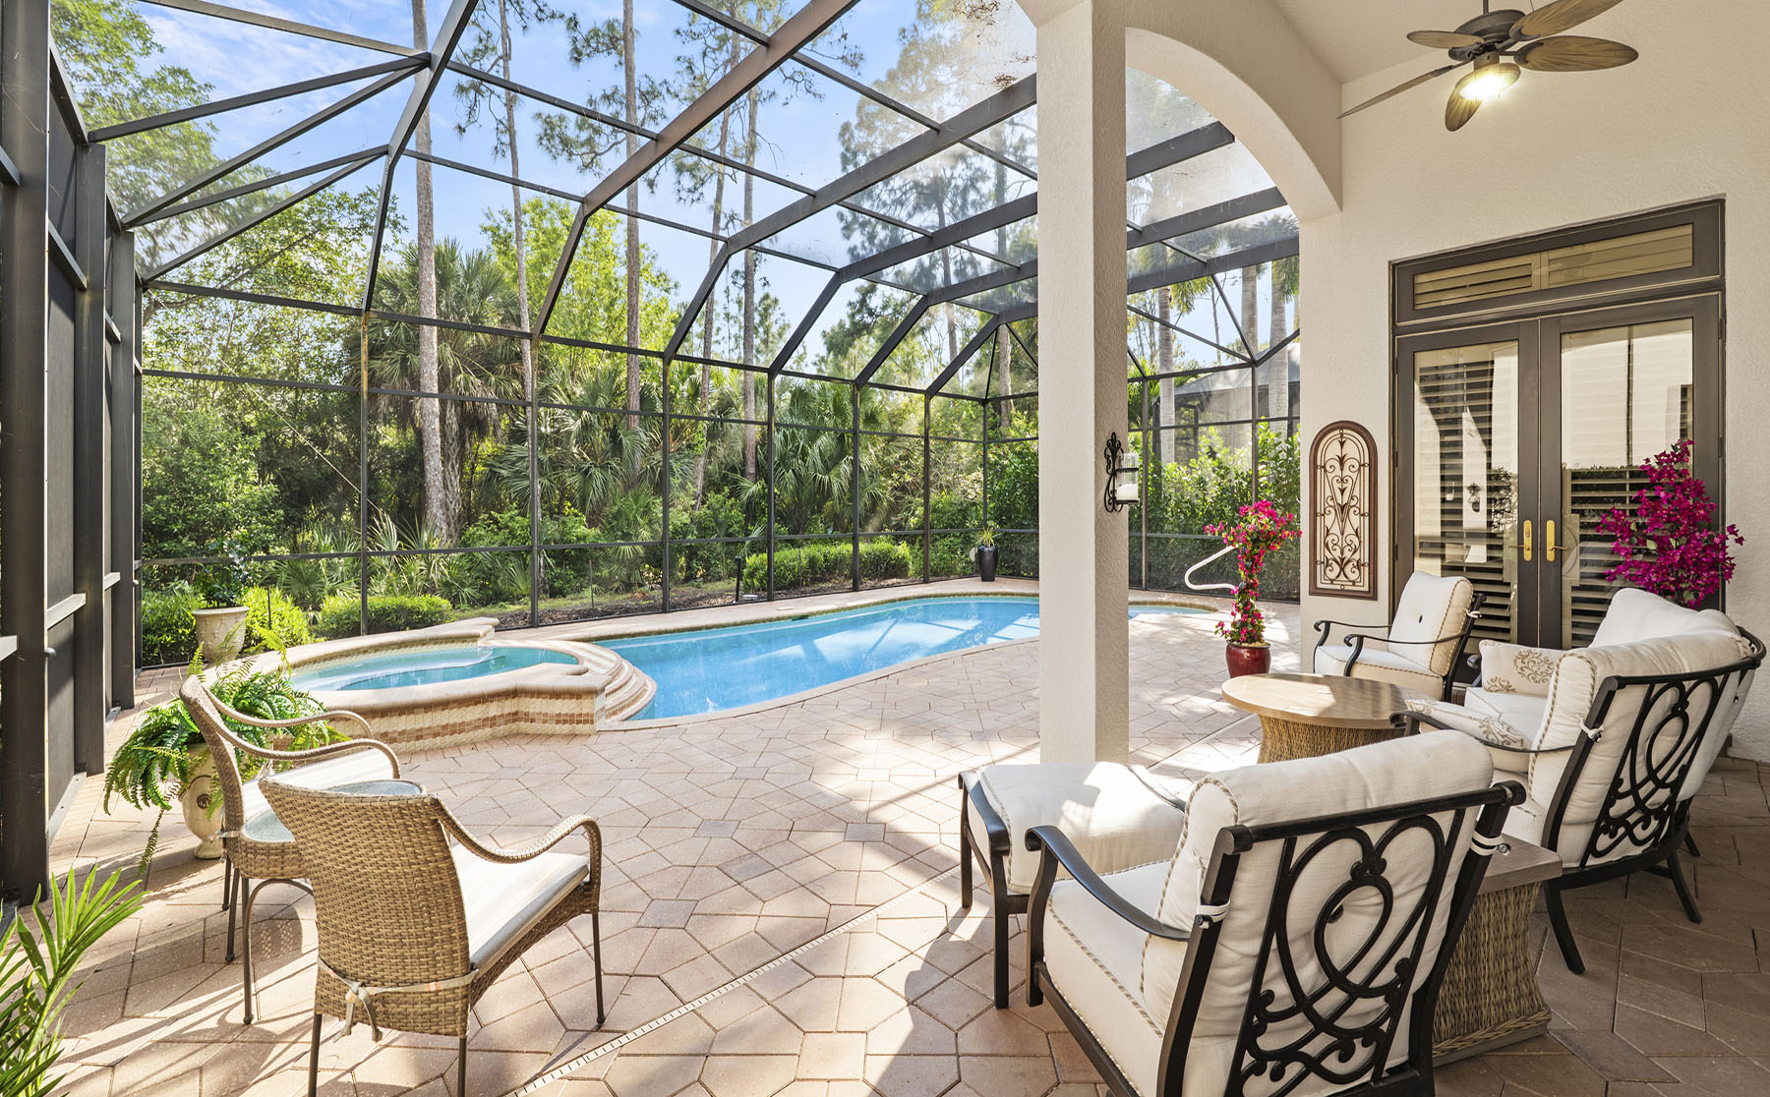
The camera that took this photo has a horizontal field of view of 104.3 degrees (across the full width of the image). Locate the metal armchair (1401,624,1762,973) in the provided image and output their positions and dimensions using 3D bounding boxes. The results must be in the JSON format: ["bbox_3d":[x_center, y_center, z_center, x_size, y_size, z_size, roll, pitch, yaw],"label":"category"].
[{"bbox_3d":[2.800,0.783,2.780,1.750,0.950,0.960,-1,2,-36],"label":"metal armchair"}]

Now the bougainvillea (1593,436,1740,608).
[{"bbox_3d":[4.420,0.304,3.880,0.760,1.780,0.700,2,2,45],"label":"bougainvillea"}]

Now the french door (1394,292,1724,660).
[{"bbox_3d":[4.370,-0.243,4.590,1.540,2.530,0.120,2,2,45],"label":"french door"}]

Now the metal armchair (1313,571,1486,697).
[{"bbox_3d":[3.340,0.684,4.570,0.840,0.940,0.730,0,2,13],"label":"metal armchair"}]

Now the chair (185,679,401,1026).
[{"bbox_3d":[-2.100,0.847,2.450,0.570,0.860,0.620,2,2,44],"label":"chair"}]

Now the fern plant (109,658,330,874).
[{"bbox_3d":[-2.830,0.851,2.900,0.900,0.800,0.870,2,2,45],"label":"fern plant"}]

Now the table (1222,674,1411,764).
[{"bbox_3d":[2.170,0.973,3.380,0.940,0.500,0.940,2,2,45],"label":"table"}]

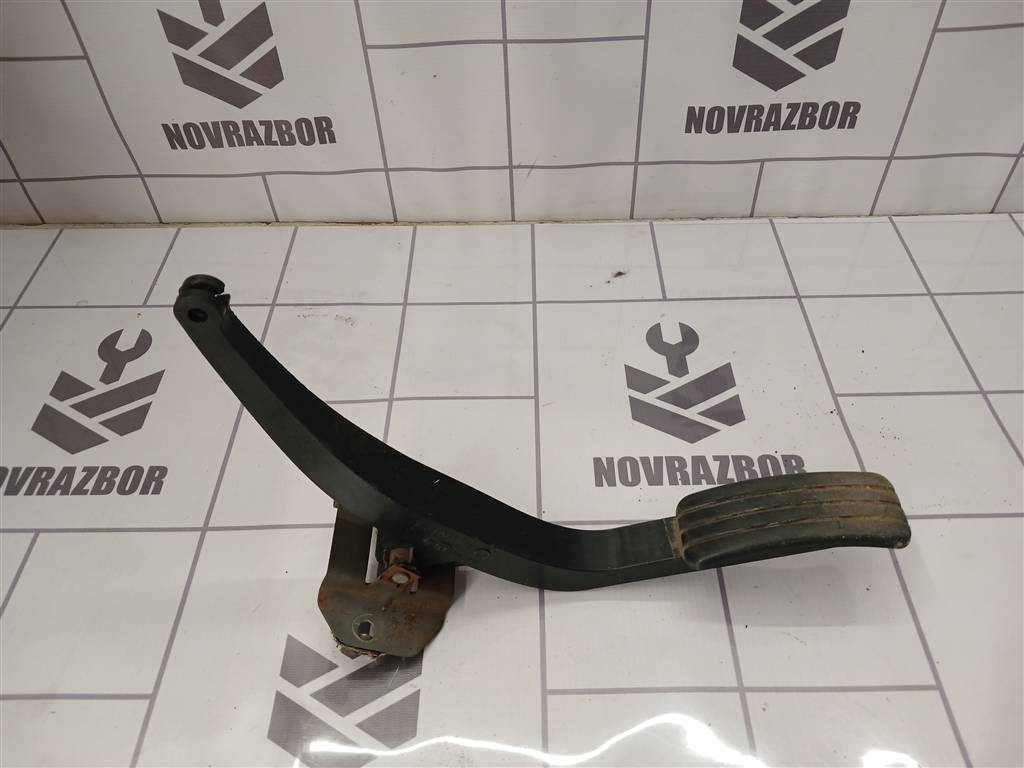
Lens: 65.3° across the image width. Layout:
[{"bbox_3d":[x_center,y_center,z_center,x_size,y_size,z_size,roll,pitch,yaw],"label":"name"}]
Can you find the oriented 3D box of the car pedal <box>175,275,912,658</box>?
[{"bbox_3d":[0.018,0.067,0.384,0.342,0.224,0.064,12,46,-12],"label":"car pedal"}]

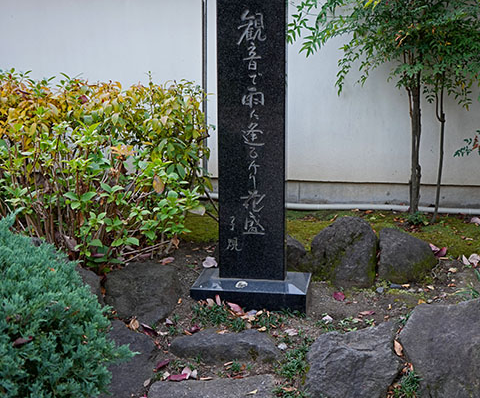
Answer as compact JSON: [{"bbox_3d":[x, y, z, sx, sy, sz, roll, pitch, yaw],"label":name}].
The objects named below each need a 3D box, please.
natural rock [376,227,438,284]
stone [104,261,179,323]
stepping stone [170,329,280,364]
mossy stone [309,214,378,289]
[{"bbox_3d":[0.821,0.277,3.863,0.268,0.245,0.290,0,12,0],"label":"natural rock"},{"bbox_3d":[-0.425,0.404,3.434,0.319,0.238,0.309,0,12,0],"label":"stone"},{"bbox_3d":[-0.058,0.595,3.154,0.442,0.092,0.195,0,12,0],"label":"stepping stone"},{"bbox_3d":[0.501,0.253,3.800,0.306,0.325,0.292,0,12,0],"label":"mossy stone"}]

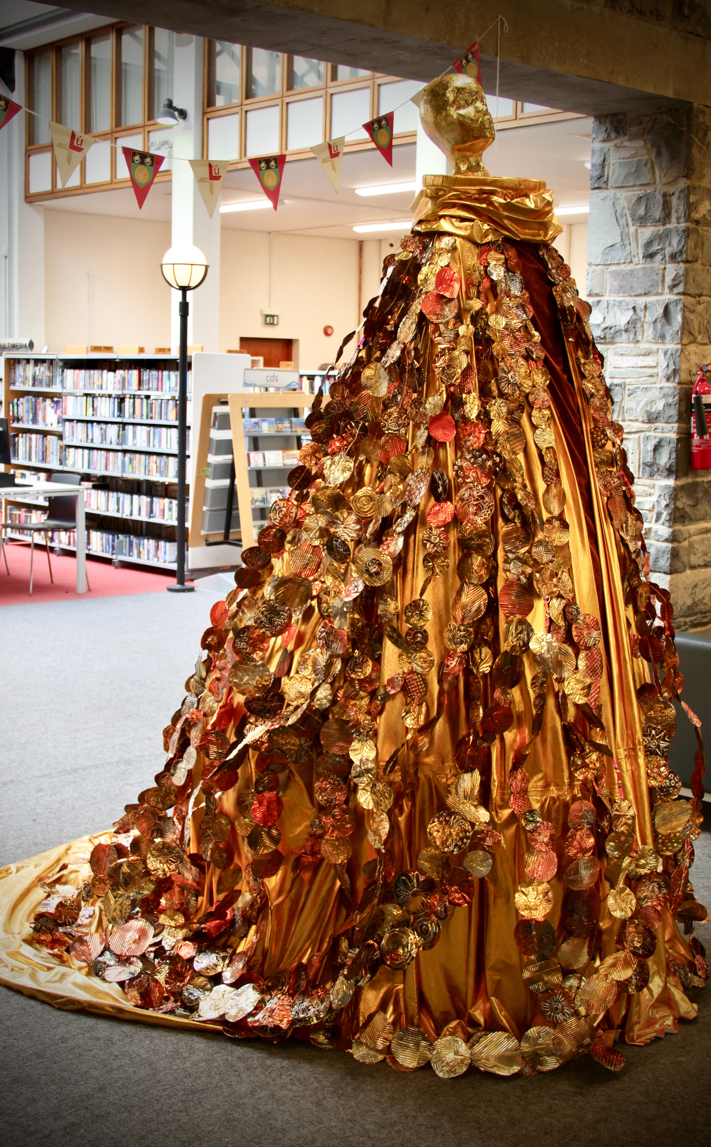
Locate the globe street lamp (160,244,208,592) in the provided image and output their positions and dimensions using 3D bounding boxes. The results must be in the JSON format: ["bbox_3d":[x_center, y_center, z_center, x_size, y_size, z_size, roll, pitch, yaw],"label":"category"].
[{"bbox_3d":[-1.237,-1.113,11.456,0.355,2.460,0.355,1,7,0],"label":"globe street lamp"}]

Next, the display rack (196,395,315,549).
[{"bbox_3d":[-0.645,-0.700,11.774,0.932,1.240,0.668,-5,9,-39],"label":"display rack"}]

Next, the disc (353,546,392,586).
[{"bbox_3d":[0.040,-0.017,3.660,0.092,0.092,0.015,2,-1,11],"label":"disc"}]

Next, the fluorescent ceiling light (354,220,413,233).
[{"bbox_3d":[0.641,-4.243,19.381,0.170,0.110,1.780,-5,9,-39],"label":"fluorescent ceiling light"}]

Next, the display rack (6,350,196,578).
[{"bbox_3d":[-2.012,-0.989,13.382,0.550,1.715,3.046,-5,9,-39],"label":"display rack"}]

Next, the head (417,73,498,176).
[{"bbox_3d":[0.252,-1.113,3.943,0.195,0.255,0.160,5,8,28],"label":"head"}]

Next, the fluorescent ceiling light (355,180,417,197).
[{"bbox_3d":[0.597,-3.747,15.350,0.170,0.110,1.780,-5,9,-39],"label":"fluorescent ceiling light"}]

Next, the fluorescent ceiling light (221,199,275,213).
[{"bbox_3d":[-1.336,-4.071,17.700,0.170,0.110,1.780,-5,9,-39],"label":"fluorescent ceiling light"}]

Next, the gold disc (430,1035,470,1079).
[{"bbox_3d":[0.211,1.076,3.540,0.093,0.096,0.010,1,-11,2],"label":"gold disc"}]

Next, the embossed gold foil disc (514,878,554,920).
[{"bbox_3d":[0.398,0.728,3.550,0.088,0.090,0.010,0,-3,-10],"label":"embossed gold foil disc"}]

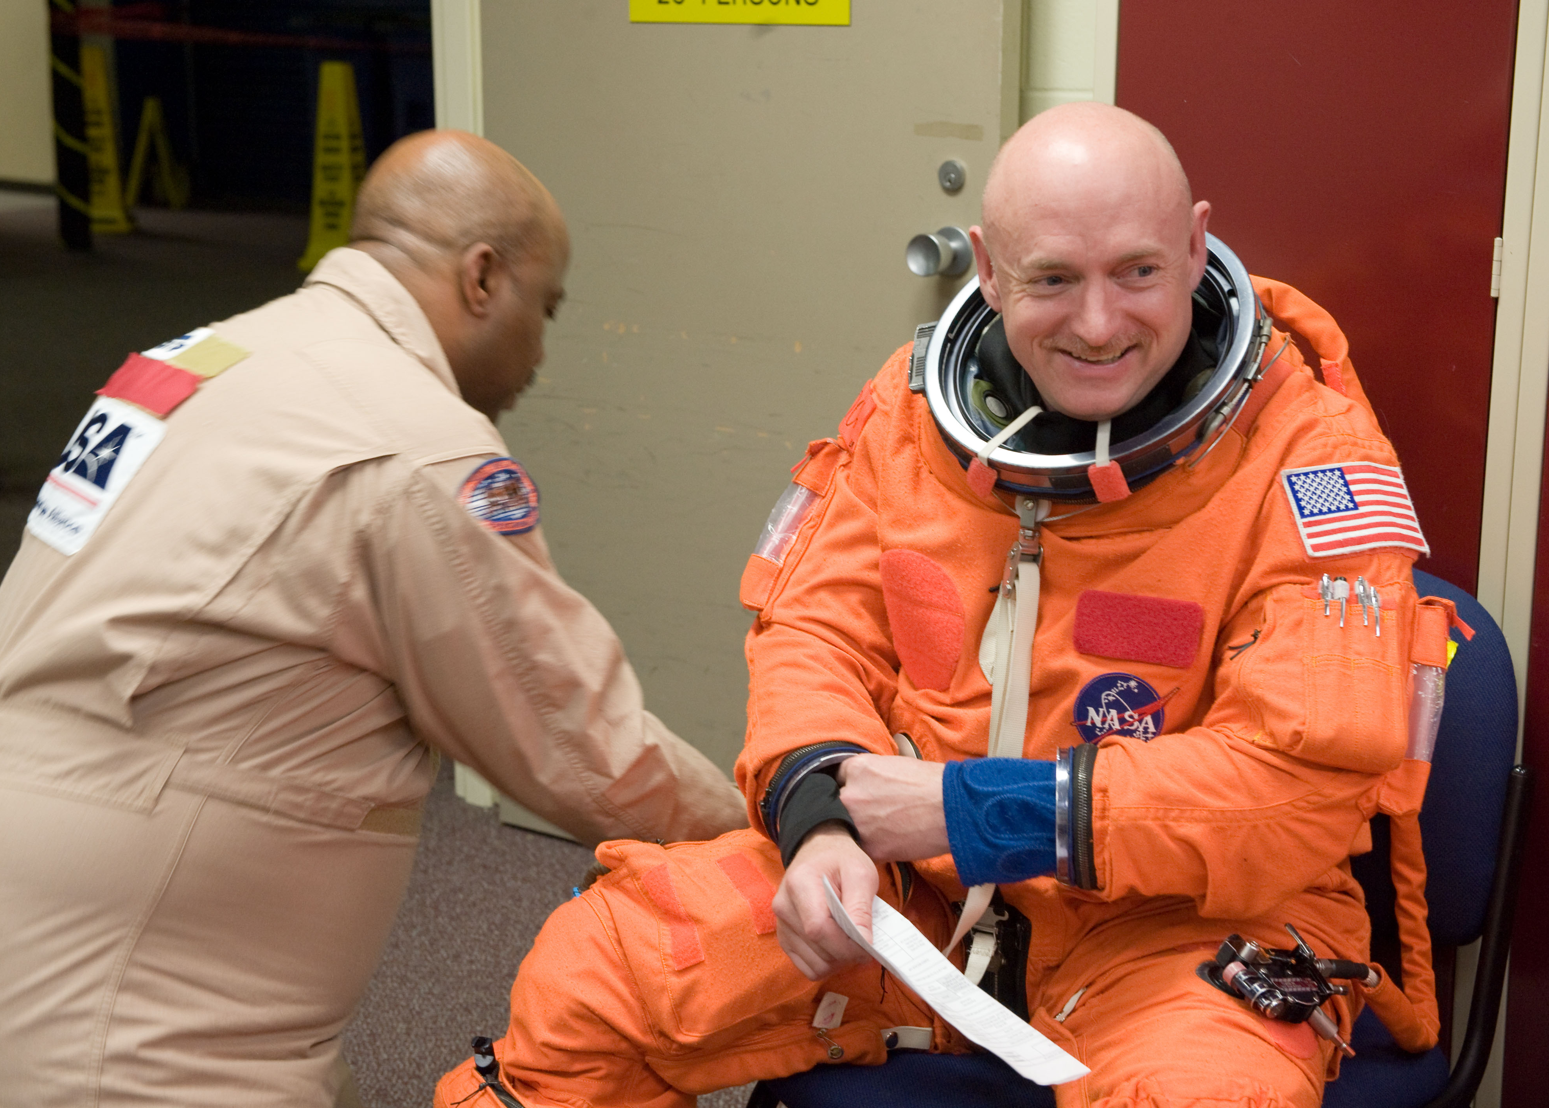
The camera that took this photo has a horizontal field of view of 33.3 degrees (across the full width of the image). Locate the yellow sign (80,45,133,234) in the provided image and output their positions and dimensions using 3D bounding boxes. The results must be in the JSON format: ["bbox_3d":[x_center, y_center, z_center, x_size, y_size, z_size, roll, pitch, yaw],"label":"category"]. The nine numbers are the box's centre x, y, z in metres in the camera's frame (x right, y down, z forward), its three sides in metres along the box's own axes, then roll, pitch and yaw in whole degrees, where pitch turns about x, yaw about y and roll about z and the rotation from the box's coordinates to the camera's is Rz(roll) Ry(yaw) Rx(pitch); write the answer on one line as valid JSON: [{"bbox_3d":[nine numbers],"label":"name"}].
[{"bbox_3d":[-3.396,-2.086,12.993,0.310,0.914,0.310,-3,14,-14],"label":"yellow sign"}]

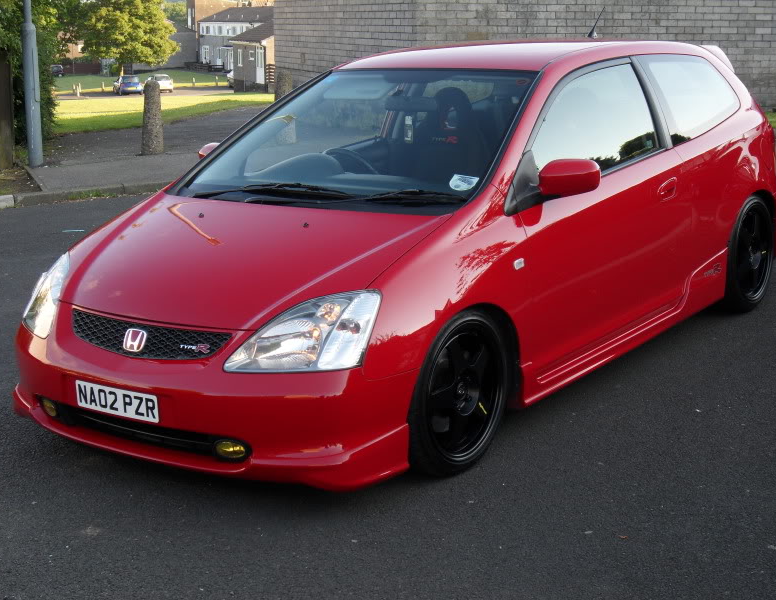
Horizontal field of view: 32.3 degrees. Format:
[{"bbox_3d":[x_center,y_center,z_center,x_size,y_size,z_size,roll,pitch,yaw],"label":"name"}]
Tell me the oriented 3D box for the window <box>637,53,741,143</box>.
[{"bbox_3d":[1.420,-0.953,6.198,0.070,0.430,0.950,-15,3,35],"label":"window"}]

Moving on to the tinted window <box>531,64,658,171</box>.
[{"bbox_3d":[0.832,-0.705,5.437,0.080,0.460,1.100,-23,0,39],"label":"tinted window"}]

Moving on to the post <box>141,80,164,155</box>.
[{"bbox_3d":[-2.495,-1.933,14.200,0.250,0.780,0.250,0,12,0],"label":"post"}]

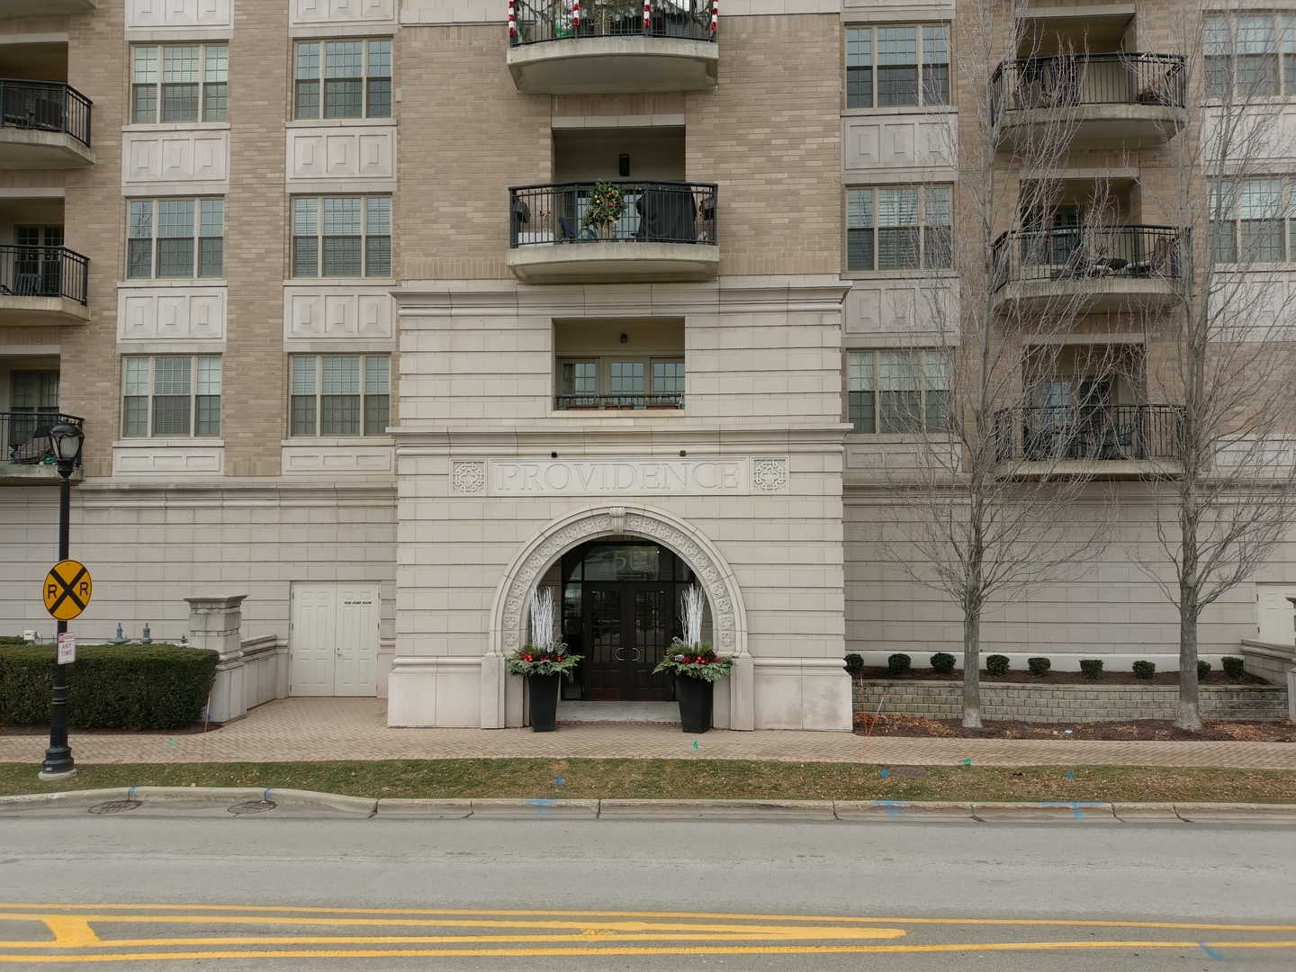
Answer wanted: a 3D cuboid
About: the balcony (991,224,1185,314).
[{"bbox_3d":[8.943,-4.400,19.622,3.680,1.420,1.030,0,-3,3],"label":"balcony"}]

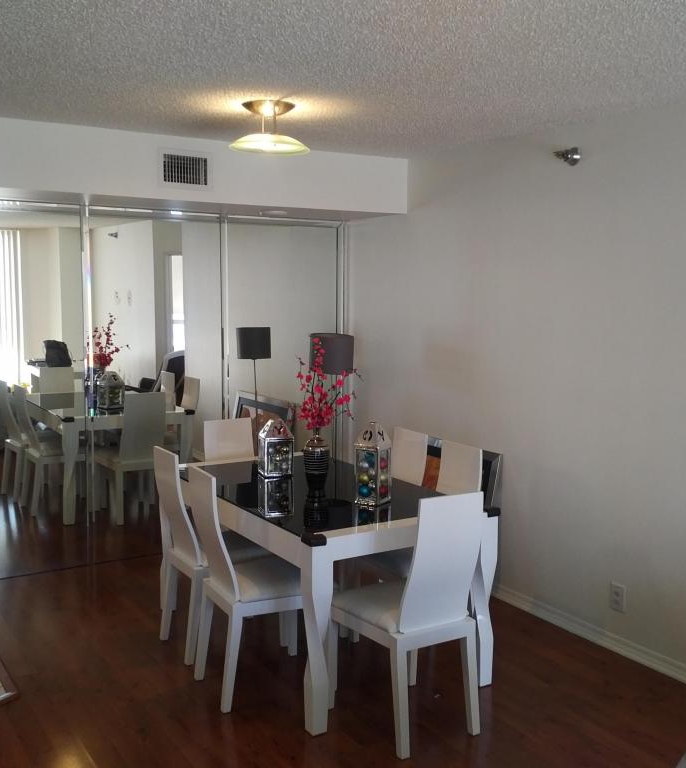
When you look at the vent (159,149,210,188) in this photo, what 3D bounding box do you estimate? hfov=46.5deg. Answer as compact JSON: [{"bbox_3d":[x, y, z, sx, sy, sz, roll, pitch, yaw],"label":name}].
[{"bbox_3d":[-0.830,-1.135,4.237,0.291,0.194,0.031,-3,7,-29],"label":"vent"}]

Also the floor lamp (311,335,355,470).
[{"bbox_3d":[-0.067,0.412,5.076,0.281,1.448,0.281,0,7,-4],"label":"floor lamp"}]

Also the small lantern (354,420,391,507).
[{"bbox_3d":[0.134,0.344,3.583,0.120,0.367,0.120,4,8,31],"label":"small lantern"}]

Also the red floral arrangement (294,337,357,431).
[{"bbox_3d":[-0.081,-0.002,3.713,0.275,0.433,0.265,0,7,-4],"label":"red floral arrangement"}]

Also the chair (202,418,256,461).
[{"bbox_3d":[-0.544,0.713,4.536,0.428,0.969,0.490,-5,8,-36],"label":"chair"}]

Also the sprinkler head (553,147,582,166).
[{"bbox_3d":[1.073,-1.091,3.828,0.128,0.087,0.087,-4,8,-34],"label":"sprinkler head"}]

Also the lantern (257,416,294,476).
[{"bbox_3d":[-0.349,0.318,4.094,0.138,0.296,0.138,-3,7,-27],"label":"lantern"}]

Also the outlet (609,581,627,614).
[{"bbox_3d":[1.308,1.024,3.808,0.014,0.131,0.087,-4,8,-34],"label":"outlet"}]

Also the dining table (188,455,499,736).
[{"bbox_3d":[-0.159,0.882,3.905,0.918,0.781,1.530,-5,8,-37],"label":"dining table"}]

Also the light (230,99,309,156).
[{"bbox_3d":[-0.322,-1.108,3.480,0.352,0.209,0.352,0,7,-4],"label":"light"}]

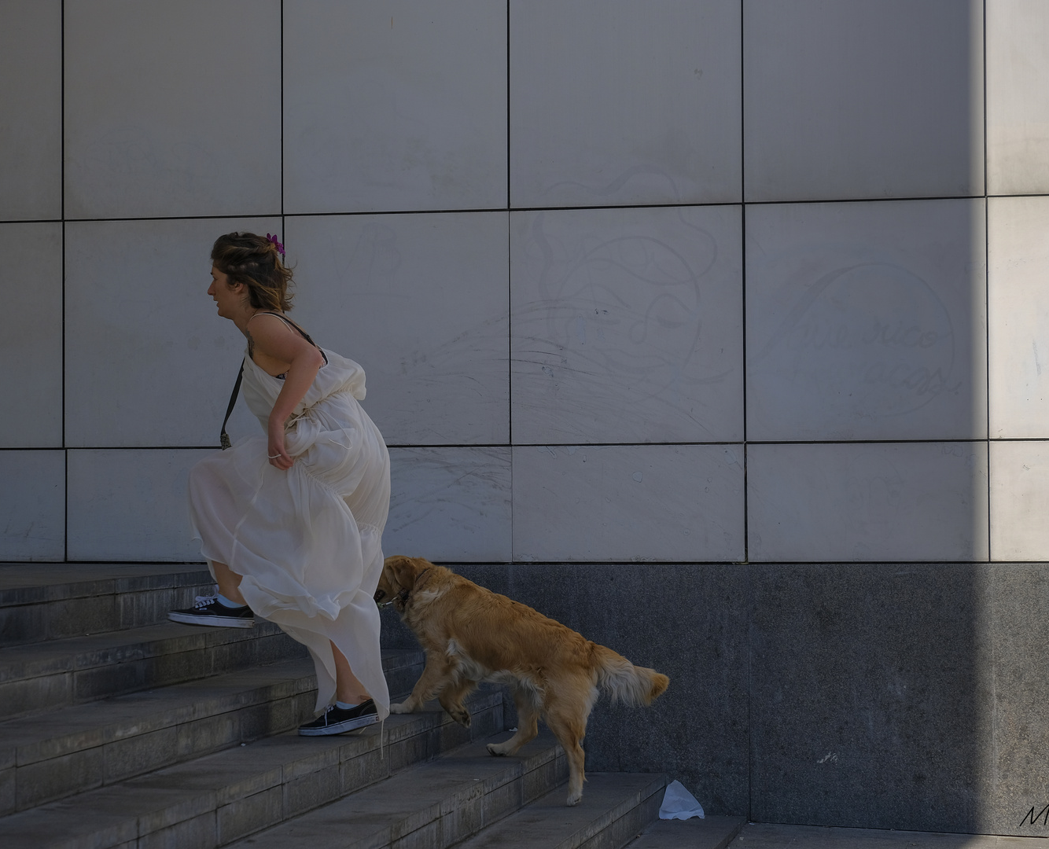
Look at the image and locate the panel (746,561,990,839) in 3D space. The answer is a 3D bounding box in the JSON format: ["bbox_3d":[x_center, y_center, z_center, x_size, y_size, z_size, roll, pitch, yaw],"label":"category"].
[{"bbox_3d":[1.260,0.992,9.723,0.874,0.960,0.040,-1,-1,11],"label":"panel"}]

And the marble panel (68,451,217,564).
[{"bbox_3d":[-1.351,0.312,10.243,0.874,0.433,0.040,-1,-1,11],"label":"marble panel"}]

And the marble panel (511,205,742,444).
[{"bbox_3d":[0.383,-0.371,9.924,0.874,0.877,0.040,-1,-1,11],"label":"marble panel"}]

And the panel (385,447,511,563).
[{"bbox_3d":[-0.482,0.303,10.075,0.874,0.433,0.040,-1,-1,11],"label":"panel"}]

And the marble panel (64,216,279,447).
[{"bbox_3d":[-1.355,-0.353,10.259,0.874,0.877,0.040,-1,-1,11],"label":"marble panel"}]

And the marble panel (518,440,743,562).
[{"bbox_3d":[0.387,0.294,9.908,0.874,0.433,0.040,-1,-1,11],"label":"marble panel"}]

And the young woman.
[{"bbox_3d":[-0.751,0.182,8.140,0.640,1.545,0.460,-1,-1,11],"label":"young woman"}]

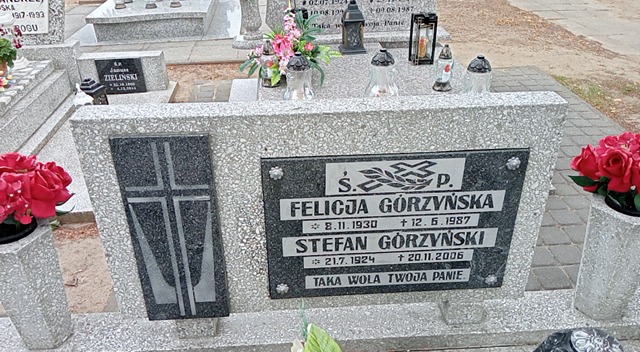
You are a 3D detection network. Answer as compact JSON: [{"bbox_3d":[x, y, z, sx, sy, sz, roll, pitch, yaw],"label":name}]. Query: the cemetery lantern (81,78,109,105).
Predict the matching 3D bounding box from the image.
[{"bbox_3d":[-1.070,-0.337,2.497,0.118,0.255,0.118,-2,29,-3],"label":"cemetery lantern"}]

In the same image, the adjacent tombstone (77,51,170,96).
[{"bbox_3d":[-1.080,-0.573,2.874,0.445,0.200,0.110,-2,29,-4],"label":"adjacent tombstone"}]

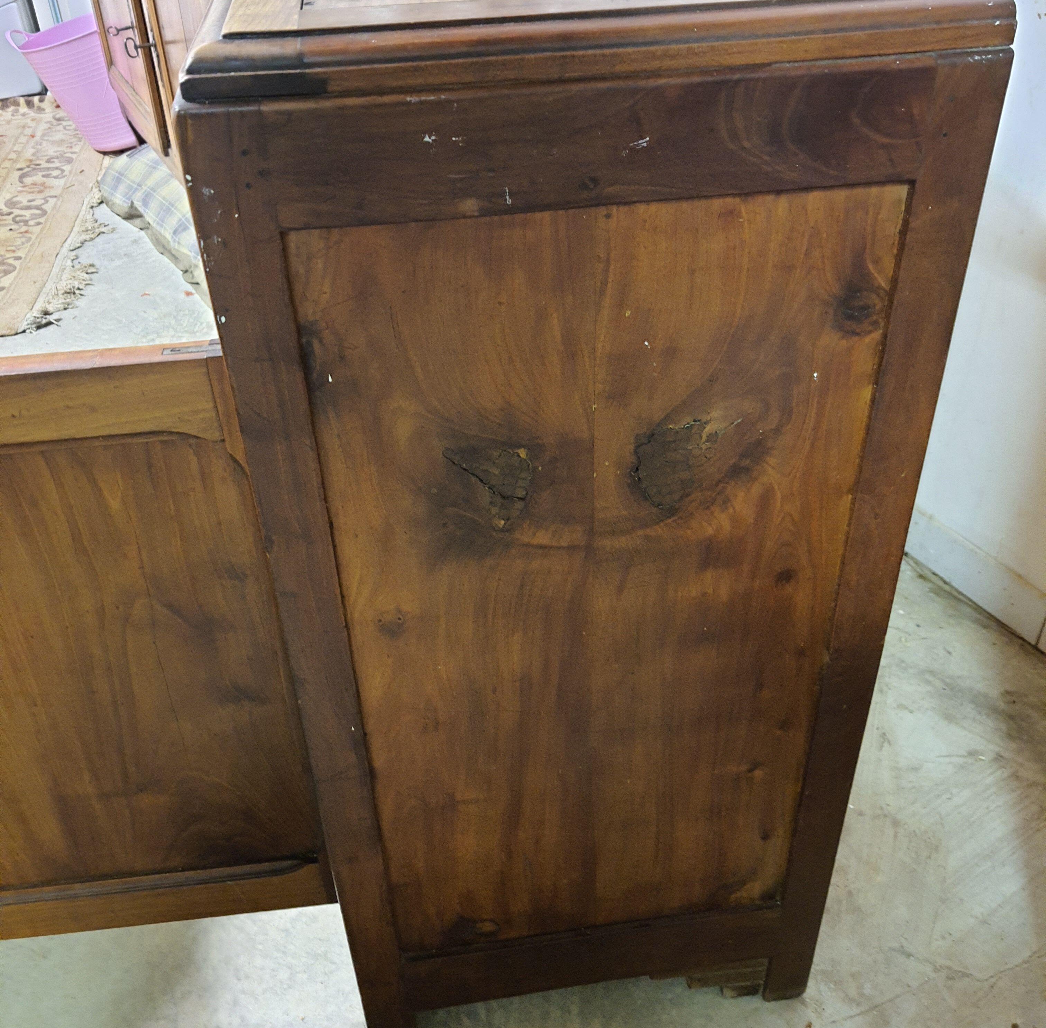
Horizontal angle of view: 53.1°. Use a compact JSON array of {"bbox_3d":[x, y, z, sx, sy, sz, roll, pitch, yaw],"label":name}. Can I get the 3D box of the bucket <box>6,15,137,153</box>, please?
[{"bbox_3d":[-1.523,-1.549,3.717,0.380,0.420,0.370,-23,36,-12],"label":"bucket"}]

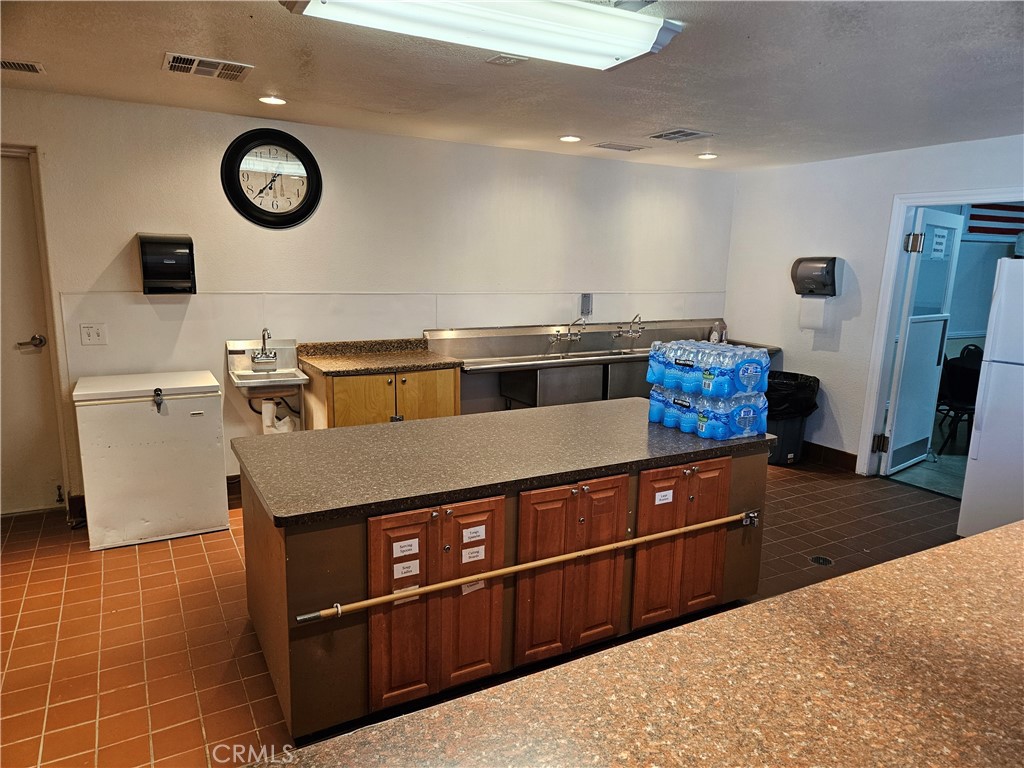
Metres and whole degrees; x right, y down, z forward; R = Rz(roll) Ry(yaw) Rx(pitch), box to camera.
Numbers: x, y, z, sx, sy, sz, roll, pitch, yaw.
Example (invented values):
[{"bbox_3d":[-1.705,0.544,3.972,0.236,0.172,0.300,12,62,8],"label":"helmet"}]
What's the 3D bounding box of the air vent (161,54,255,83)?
[{"bbox_3d":[-1.322,-1.370,2.957,0.348,0.020,0.315,-5,13,-29],"label":"air vent"}]

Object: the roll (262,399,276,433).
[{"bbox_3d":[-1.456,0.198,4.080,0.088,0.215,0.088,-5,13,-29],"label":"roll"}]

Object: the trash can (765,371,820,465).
[{"bbox_3d":[2.232,0.288,5.674,0.520,0.710,0.520,-5,13,-29],"label":"trash can"}]

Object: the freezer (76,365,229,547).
[{"bbox_3d":[-2.085,0.412,3.971,0.702,0.872,0.523,-5,13,-29],"label":"freezer"}]

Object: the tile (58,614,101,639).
[{"bbox_3d":[-1.913,1.083,3.011,0.152,0.012,0.152,-5,13,-29],"label":"tile"}]

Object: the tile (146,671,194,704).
[{"bbox_3d":[-1.276,1.142,2.553,0.150,0.012,0.150,-5,13,-29],"label":"tile"}]

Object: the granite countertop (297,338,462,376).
[{"bbox_3d":[-0.863,-0.194,4.540,0.948,0.128,0.610,-5,13,-29],"label":"granite countertop"}]

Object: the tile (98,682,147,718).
[{"bbox_3d":[-1.424,1.166,2.497,0.152,0.012,0.152,-5,13,-29],"label":"tile"}]

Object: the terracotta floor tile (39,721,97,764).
[{"bbox_3d":[-1.472,1.193,2.265,0.150,0.012,0.150,-5,13,-29],"label":"terracotta floor tile"}]

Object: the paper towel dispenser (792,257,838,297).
[{"bbox_3d":[2.452,-0.863,5.470,0.206,0.301,0.339,-5,13,-29],"label":"paper towel dispenser"}]

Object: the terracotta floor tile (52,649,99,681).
[{"bbox_3d":[-1.704,1.109,2.662,0.150,0.012,0.150,-5,13,-29],"label":"terracotta floor tile"}]

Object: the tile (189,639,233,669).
[{"bbox_3d":[-1.216,1.103,2.764,0.150,0.012,0.150,-5,13,-29],"label":"tile"}]

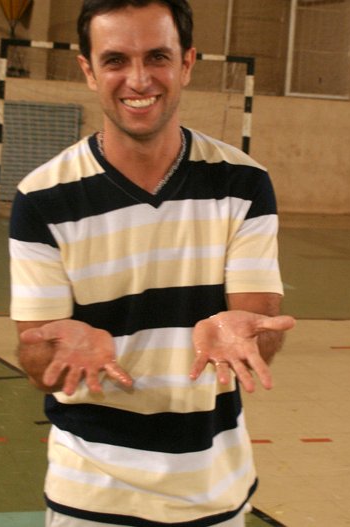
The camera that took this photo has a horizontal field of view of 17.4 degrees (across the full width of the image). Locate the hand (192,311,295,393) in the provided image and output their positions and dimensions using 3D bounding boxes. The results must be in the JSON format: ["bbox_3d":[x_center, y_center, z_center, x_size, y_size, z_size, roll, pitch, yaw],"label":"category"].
[{"bbox_3d":[0.091,0.119,1.540,0.138,0.062,0.165,-7,30,1],"label":"hand"}]

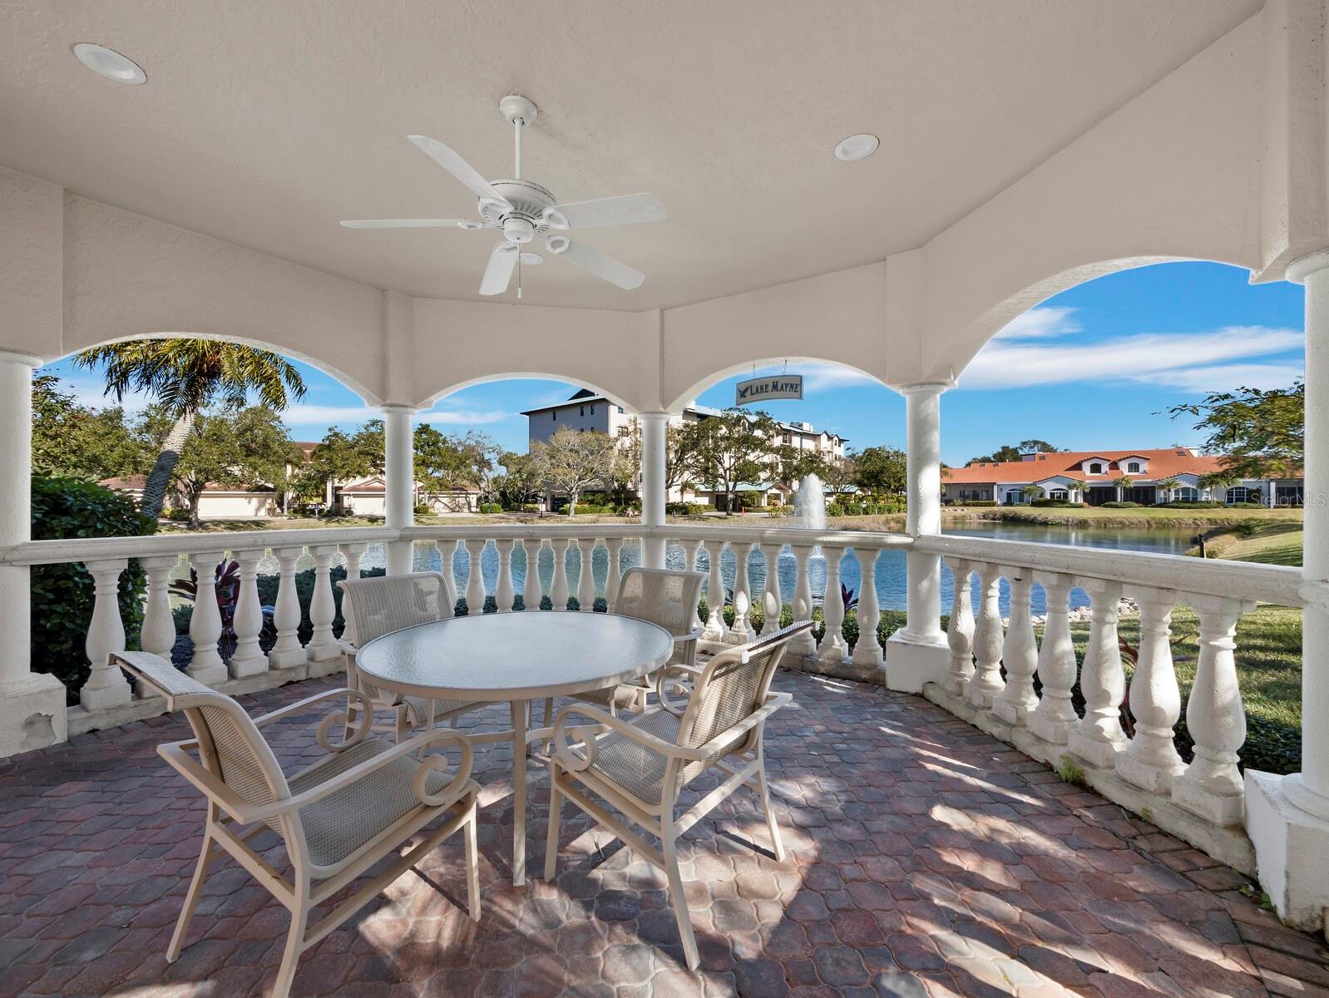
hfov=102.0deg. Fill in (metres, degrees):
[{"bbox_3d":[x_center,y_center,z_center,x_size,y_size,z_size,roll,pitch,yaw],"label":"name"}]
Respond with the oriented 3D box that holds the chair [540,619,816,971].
[{"bbox_3d":[0.072,0.880,1.885,0.750,0.900,0.640,0,0,36],"label":"chair"}]

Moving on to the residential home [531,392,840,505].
[{"bbox_3d":[10.000,-7.200,102.000,19.000,17.700,72.000,0,0,43],"label":"residential home"}]

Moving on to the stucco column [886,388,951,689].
[{"bbox_3d":[1.816,0.267,3.762,0.400,2.084,0.400,0,0,35],"label":"stucco column"}]

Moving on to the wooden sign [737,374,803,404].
[{"bbox_3d":[0.854,-0.894,4.409,0.583,0.215,0.040,0,0,35],"label":"wooden sign"}]

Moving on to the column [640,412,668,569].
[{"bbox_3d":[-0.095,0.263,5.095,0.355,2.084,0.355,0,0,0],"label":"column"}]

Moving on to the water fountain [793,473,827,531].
[{"bbox_3d":[6.512,0.695,24.000,1.500,3.600,1.500,0,0,15],"label":"water fountain"}]

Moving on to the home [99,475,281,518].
[{"bbox_3d":[-53.600,-0.300,62.000,15.000,4.800,10.000,0,0,-30],"label":"home"}]

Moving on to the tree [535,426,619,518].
[{"bbox_3d":[-9.193,-2.865,56.000,9.200,9.400,8.800,0,0,-9],"label":"tree"}]

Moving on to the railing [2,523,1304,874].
[{"bbox_3d":[-0.366,0.787,3.736,5.985,1.086,2.926,0,0,11],"label":"railing"}]

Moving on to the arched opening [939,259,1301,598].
[{"bbox_3d":[2.018,-0.392,2.744,0.270,1.423,1.889,0,0,-12],"label":"arched opening"}]

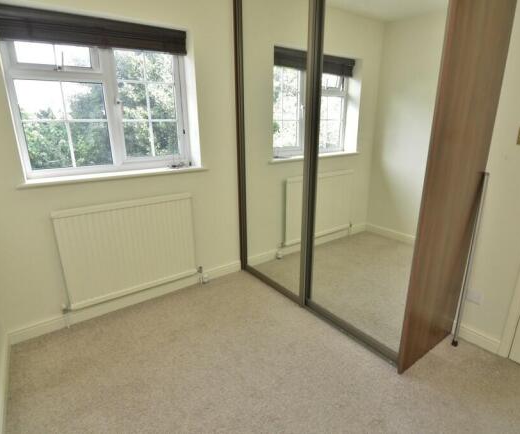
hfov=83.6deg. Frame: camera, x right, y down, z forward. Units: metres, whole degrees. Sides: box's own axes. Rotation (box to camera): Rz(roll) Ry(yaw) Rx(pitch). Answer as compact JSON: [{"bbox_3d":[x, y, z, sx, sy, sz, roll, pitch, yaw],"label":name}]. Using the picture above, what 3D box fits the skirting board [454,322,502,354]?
[{"bbox_3d":[1.406,0.792,1.896,0.018,0.102,0.255,-13,20,-35],"label":"skirting board"}]

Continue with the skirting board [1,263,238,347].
[{"bbox_3d":[-0.939,0.669,2.456,1.833,0.102,0.019,-12,19,-33],"label":"skirting board"}]

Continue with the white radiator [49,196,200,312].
[{"bbox_3d":[-0.976,0.235,2.261,0.941,0.714,0.071,-12,19,-33],"label":"white radiator"}]

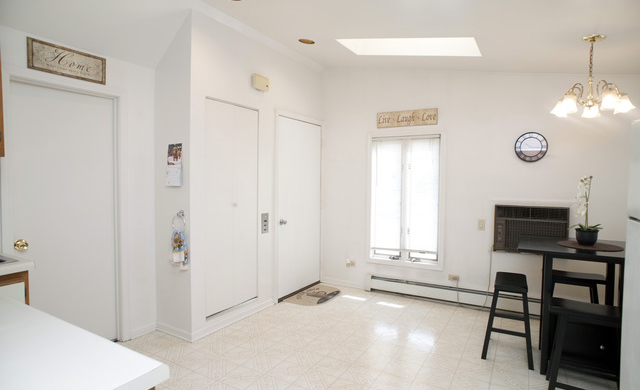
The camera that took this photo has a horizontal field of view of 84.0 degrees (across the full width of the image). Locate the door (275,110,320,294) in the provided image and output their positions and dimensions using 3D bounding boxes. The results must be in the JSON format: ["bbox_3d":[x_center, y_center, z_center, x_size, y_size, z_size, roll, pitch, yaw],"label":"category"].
[{"bbox_3d":[-0.239,0.138,4.389,0.050,2.070,0.935,2,2,30],"label":"door"}]

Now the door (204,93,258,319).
[{"bbox_3d":[-0.822,0.113,3.371,0.050,1.910,0.680,2,2,30],"label":"door"}]

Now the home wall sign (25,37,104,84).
[{"bbox_3d":[-1.780,-0.943,2.540,0.025,0.201,0.501,2,3,30],"label":"home wall sign"}]

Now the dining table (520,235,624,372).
[{"bbox_3d":[1.871,0.810,2.565,0.765,0.893,0.765,2,3,30],"label":"dining table"}]

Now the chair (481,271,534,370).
[{"bbox_3d":[1.502,0.965,2.820,0.350,0.600,0.450,2,2,30],"label":"chair"}]

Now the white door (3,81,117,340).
[{"bbox_3d":[-1.866,0.224,2.645,0.060,2.000,0.700,2,2,30],"label":"white door"}]

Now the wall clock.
[{"bbox_3d":[2.098,-0.472,3.523,0.290,0.290,0.040,2,2,30],"label":"wall clock"}]

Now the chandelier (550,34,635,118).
[{"bbox_3d":[1.889,-0.832,2.481,0.490,0.550,0.490,2,3,30],"label":"chandelier"}]

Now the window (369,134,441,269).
[{"bbox_3d":[1.004,0.057,4.231,0.820,1.500,0.100,2,2,30],"label":"window"}]

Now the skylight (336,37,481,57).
[{"bbox_3d":[0.820,-1.410,3.330,1.255,0.100,0.502,13,8,29],"label":"skylight"}]

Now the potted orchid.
[{"bbox_3d":[2.081,0.116,2.778,0.230,0.540,0.190,2,2,30],"label":"potted orchid"}]

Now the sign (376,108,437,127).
[{"bbox_3d":[0.987,-0.873,4.069,0.706,0.180,0.022,2,3,30],"label":"sign"}]

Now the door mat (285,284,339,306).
[{"bbox_3d":[-0.040,1.175,4.189,0.440,0.012,0.810,2,3,30],"label":"door mat"}]

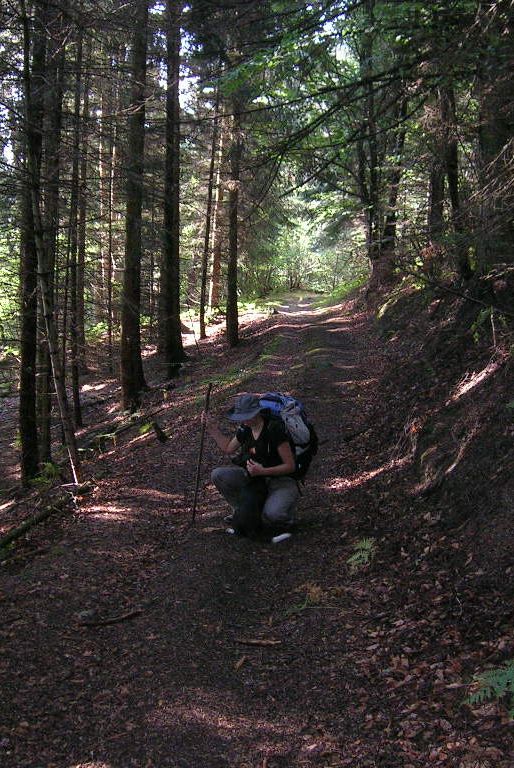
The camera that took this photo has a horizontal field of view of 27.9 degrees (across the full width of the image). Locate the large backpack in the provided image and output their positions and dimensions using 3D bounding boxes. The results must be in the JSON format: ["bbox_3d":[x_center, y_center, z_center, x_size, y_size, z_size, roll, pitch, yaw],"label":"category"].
[{"bbox_3d":[0.221,0.380,7.500,0.360,0.600,0.290,3,25,37],"label":"large backpack"}]

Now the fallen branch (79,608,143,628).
[{"bbox_3d":[-0.745,1.195,5.300,0.370,0.035,0.070,-4,6,-39],"label":"fallen branch"}]

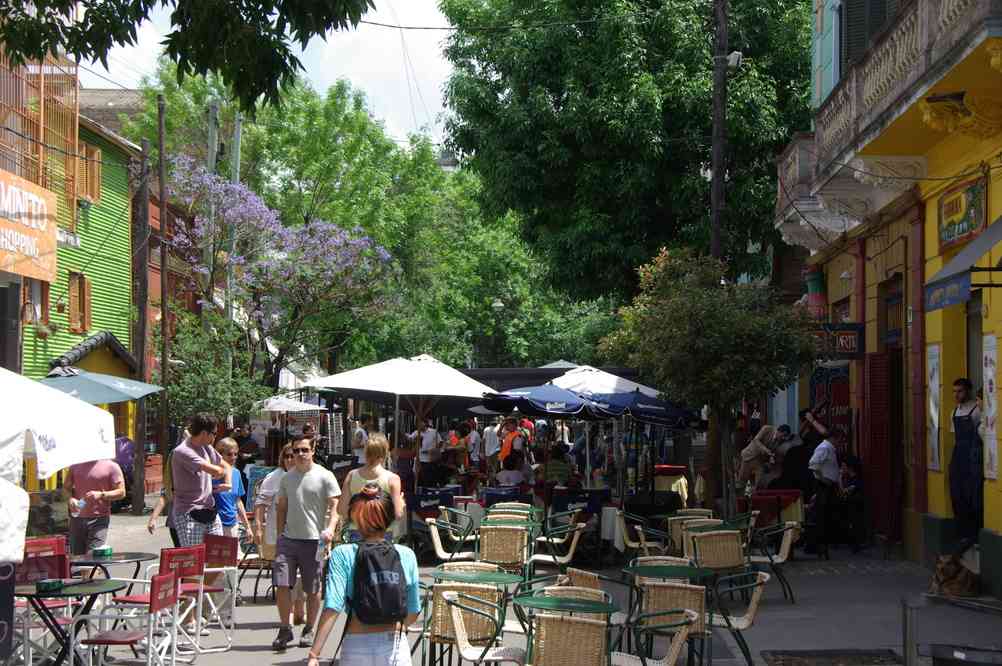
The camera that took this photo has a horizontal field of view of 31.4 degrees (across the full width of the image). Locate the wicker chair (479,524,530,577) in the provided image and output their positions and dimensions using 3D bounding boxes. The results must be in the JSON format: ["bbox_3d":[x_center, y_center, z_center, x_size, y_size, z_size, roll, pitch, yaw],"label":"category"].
[{"bbox_3d":[0.029,2.278,17.343,0.550,0.810,0.560,0,-2,2],"label":"wicker chair"}]

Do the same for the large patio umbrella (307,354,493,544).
[{"bbox_3d":[-1.454,1.653,25.554,2.670,2.740,2.670,0,-2,2],"label":"large patio umbrella"}]

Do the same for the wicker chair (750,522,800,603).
[{"bbox_3d":[2.690,2.280,17.700,0.580,0.800,0.560,0,-2,2],"label":"wicker chair"}]

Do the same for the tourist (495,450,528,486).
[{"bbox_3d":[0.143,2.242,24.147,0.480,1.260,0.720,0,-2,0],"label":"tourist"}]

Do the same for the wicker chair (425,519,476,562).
[{"bbox_3d":[-0.487,2.364,18.866,0.570,0.790,0.560,0,-2,2],"label":"wicker chair"}]

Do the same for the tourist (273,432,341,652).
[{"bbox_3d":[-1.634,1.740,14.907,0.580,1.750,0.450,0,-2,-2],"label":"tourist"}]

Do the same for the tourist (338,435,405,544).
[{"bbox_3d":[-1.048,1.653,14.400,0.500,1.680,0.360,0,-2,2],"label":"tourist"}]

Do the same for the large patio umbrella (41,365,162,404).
[{"bbox_3d":[-5.954,1.650,24.500,2.400,2.350,2.400,0,-2,9],"label":"large patio umbrella"}]

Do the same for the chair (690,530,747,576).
[{"bbox_3d":[1.944,2.217,16.308,0.530,0.800,0.560,0,-3,-2],"label":"chair"}]

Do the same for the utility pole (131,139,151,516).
[{"bbox_3d":[-6.610,-0.109,32.884,0.240,7.000,0.240,0,-3,0],"label":"utility pole"}]

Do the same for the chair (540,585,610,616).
[{"bbox_3d":[0.480,2.129,11.950,0.560,0.800,0.560,0,-2,5],"label":"chair"}]

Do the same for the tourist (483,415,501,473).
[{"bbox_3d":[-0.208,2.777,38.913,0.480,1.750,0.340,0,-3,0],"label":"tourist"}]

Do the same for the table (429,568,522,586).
[{"bbox_3d":[-0.175,2.172,13.264,0.700,0.730,0.700,0,-2,2],"label":"table"}]

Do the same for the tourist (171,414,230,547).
[{"bbox_3d":[-2.592,1.690,15.259,0.420,1.870,0.540,-1,-2,41],"label":"tourist"}]

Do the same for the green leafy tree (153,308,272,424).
[{"bbox_3d":[-5.674,1.373,34.975,2.400,3.600,2.400,0,-2,0],"label":"green leafy tree"}]

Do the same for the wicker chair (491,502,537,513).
[{"bbox_3d":[0.138,2.361,20.342,0.550,0.810,0.560,0,-2,6],"label":"wicker chair"}]

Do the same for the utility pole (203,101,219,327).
[{"bbox_3d":[-6.597,-0.887,40.040,0.260,8.400,0.260,2,-2,0],"label":"utility pole"}]

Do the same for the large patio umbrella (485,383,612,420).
[{"bbox_3d":[0.679,1.774,23.046,1.950,2.300,1.950,0,-2,2],"label":"large patio umbrella"}]

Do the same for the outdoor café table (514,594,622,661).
[{"bbox_3d":[0.388,1.960,10.359,0.640,0.755,0.640,0,-3,0],"label":"outdoor café table"}]

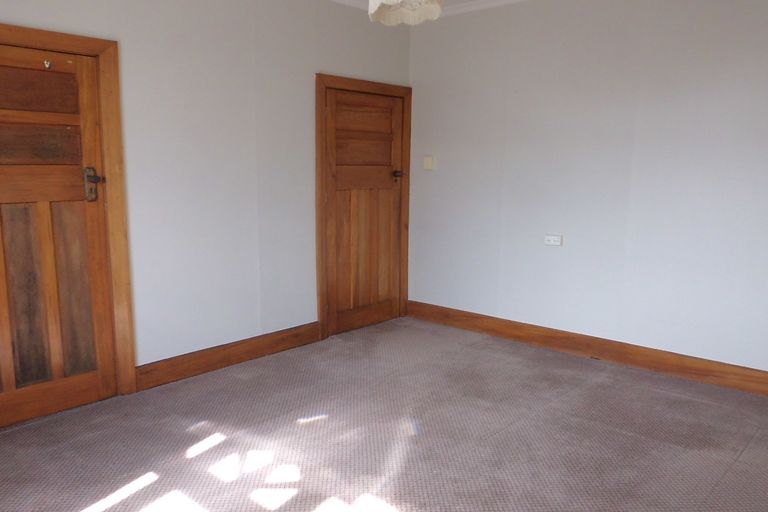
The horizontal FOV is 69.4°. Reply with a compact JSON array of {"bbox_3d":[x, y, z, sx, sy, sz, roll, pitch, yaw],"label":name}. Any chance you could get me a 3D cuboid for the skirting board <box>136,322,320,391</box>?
[{"bbox_3d":[-0.988,0.653,3.789,0.025,0.150,1.429,8,11,41],"label":"skirting board"}]

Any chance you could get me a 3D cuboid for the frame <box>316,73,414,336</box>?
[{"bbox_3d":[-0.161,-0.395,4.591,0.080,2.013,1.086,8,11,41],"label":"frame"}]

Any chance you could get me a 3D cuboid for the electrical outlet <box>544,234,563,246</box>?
[{"bbox_3d":[1.255,-0.115,4.078,0.128,0.076,0.015,8,11,41],"label":"electrical outlet"}]

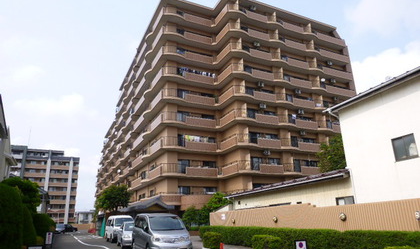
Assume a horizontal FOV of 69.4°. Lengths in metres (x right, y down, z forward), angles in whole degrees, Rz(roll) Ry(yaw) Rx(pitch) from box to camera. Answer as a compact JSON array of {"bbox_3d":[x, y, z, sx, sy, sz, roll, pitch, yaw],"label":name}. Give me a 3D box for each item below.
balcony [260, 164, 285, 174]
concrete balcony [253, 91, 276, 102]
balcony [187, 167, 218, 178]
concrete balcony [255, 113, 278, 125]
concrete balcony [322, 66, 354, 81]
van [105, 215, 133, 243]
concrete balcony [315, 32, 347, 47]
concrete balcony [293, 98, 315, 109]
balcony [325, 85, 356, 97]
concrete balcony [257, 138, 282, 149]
[{"bbox_3d":[6.589,4.778,32.905,3.094,0.871,0.500,7,-20,-25],"label":"balcony"},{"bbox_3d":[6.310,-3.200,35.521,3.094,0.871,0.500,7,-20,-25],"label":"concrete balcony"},{"bbox_3d":[-0.945,5.144,33.220,3.724,0.871,0.500,7,-20,-25],"label":"balcony"},{"bbox_3d":[6.575,-0.361,36.592,3.407,1.015,1.200,6,-19,-26],"label":"concrete balcony"},{"bbox_3d":[17.829,-7.115,42.789,5.560,0.871,0.500,7,-20,-25],"label":"concrete balcony"},{"bbox_3d":[-7.485,8.702,25.383,1.700,1.980,4.700,6,-19,-24],"label":"van"},{"bbox_3d":[18.364,-12.844,46.867,5.884,1.015,1.200,6,-19,-26],"label":"concrete balcony"},{"bbox_3d":[12.073,-2.505,40.194,3.407,1.015,1.200,6,-19,-26],"label":"concrete balcony"},{"bbox_3d":[17.922,-4.456,41.917,5.560,0.871,0.500,7,-20,-25],"label":"balcony"},{"bbox_3d":[6.496,2.118,33.777,3.094,0.871,0.500,7,-20,-25],"label":"concrete balcony"}]

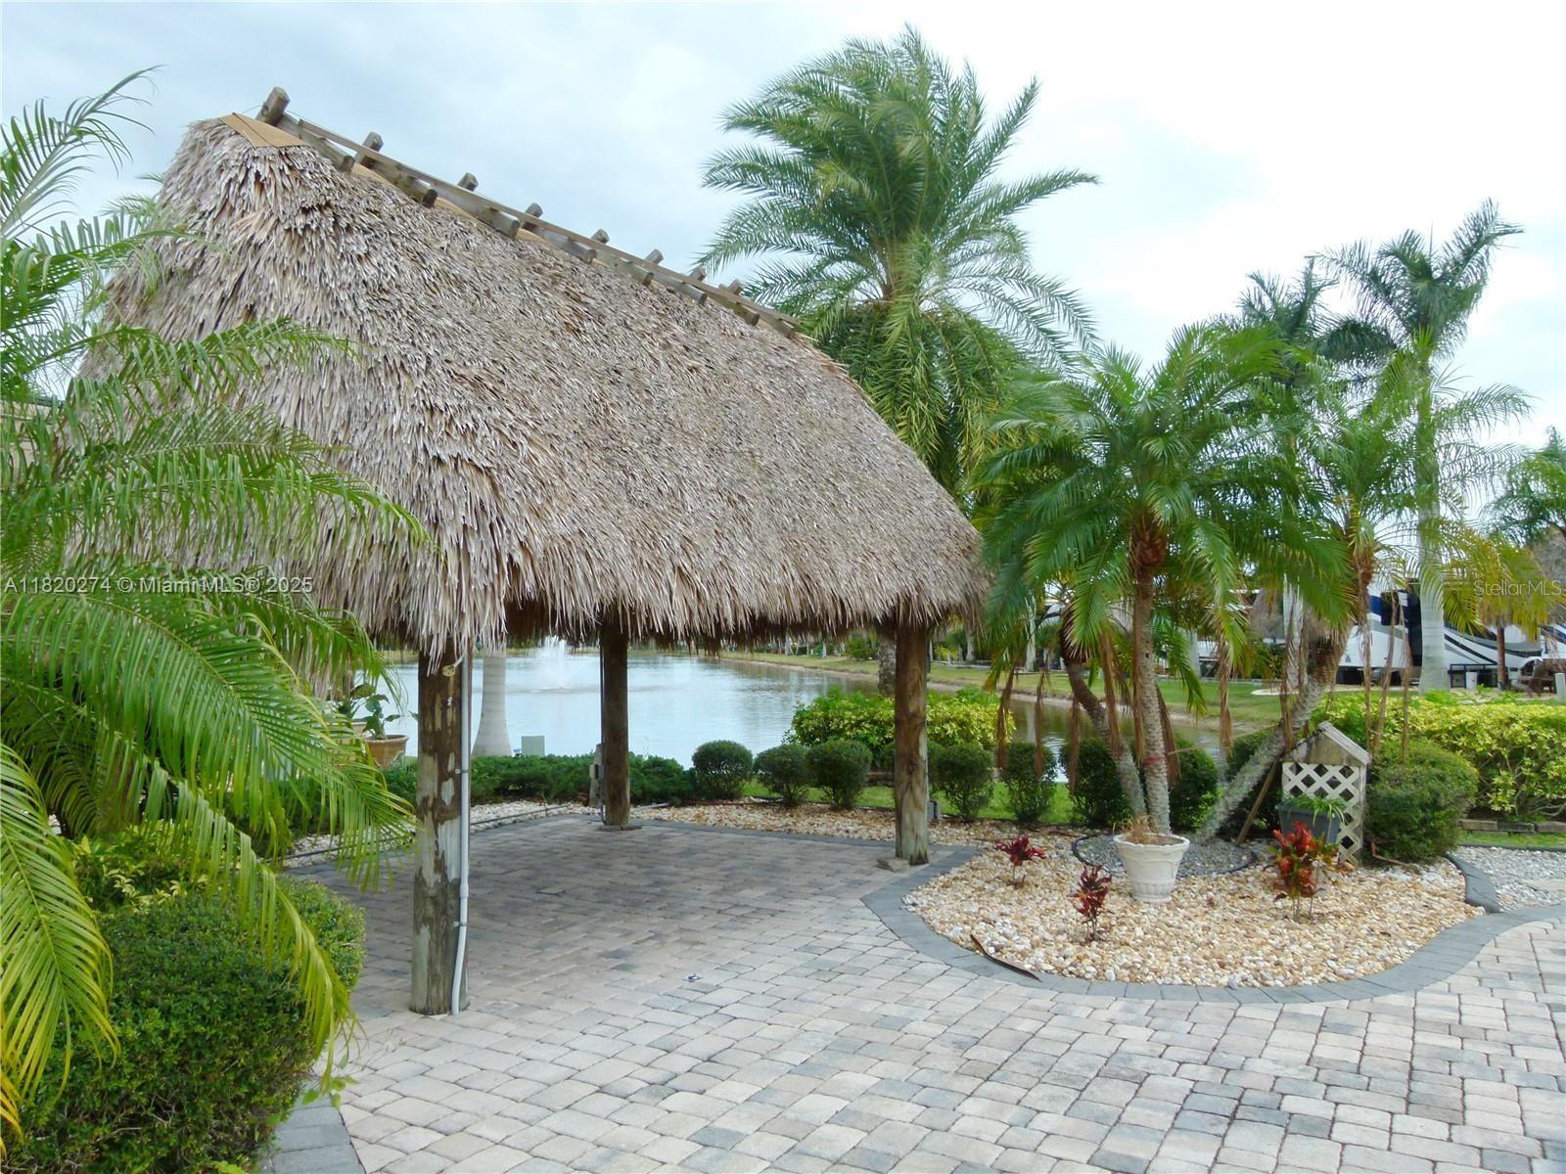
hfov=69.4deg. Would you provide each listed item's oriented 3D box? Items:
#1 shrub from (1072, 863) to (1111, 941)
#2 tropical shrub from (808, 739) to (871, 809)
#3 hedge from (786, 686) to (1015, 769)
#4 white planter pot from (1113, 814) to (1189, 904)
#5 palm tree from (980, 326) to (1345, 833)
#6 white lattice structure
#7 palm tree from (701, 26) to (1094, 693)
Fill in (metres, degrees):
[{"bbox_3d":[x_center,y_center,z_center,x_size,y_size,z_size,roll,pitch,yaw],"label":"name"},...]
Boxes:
[{"bbox_3d":[1.547,1.561,5.673,0.215,0.390,0.215,-1,-3,15],"label":"shrub"},{"bbox_3d":[0.547,1.759,10.660,0.585,0.640,0.585,0,-3,3],"label":"tropical shrub"},{"bbox_3d":[1.217,1.544,11.702,2.100,0.921,0.950,-1,-2,21],"label":"hedge"},{"bbox_3d":[2.149,1.567,6.599,0.440,0.480,0.440,-1,-3,18],"label":"white planter pot"},{"bbox_3d":[2.749,-0.011,8.129,2.500,3.731,2.400,-1,-2,19],"label":"palm tree"},{"bbox_3d":[3.796,1.421,7.987,0.540,0.920,0.450,-1,-3,28],"label":"white lattice structure"},{"bbox_3d":[1.350,-2.222,13.189,4.500,8.716,4.500,0,-2,0],"label":"palm tree"}]

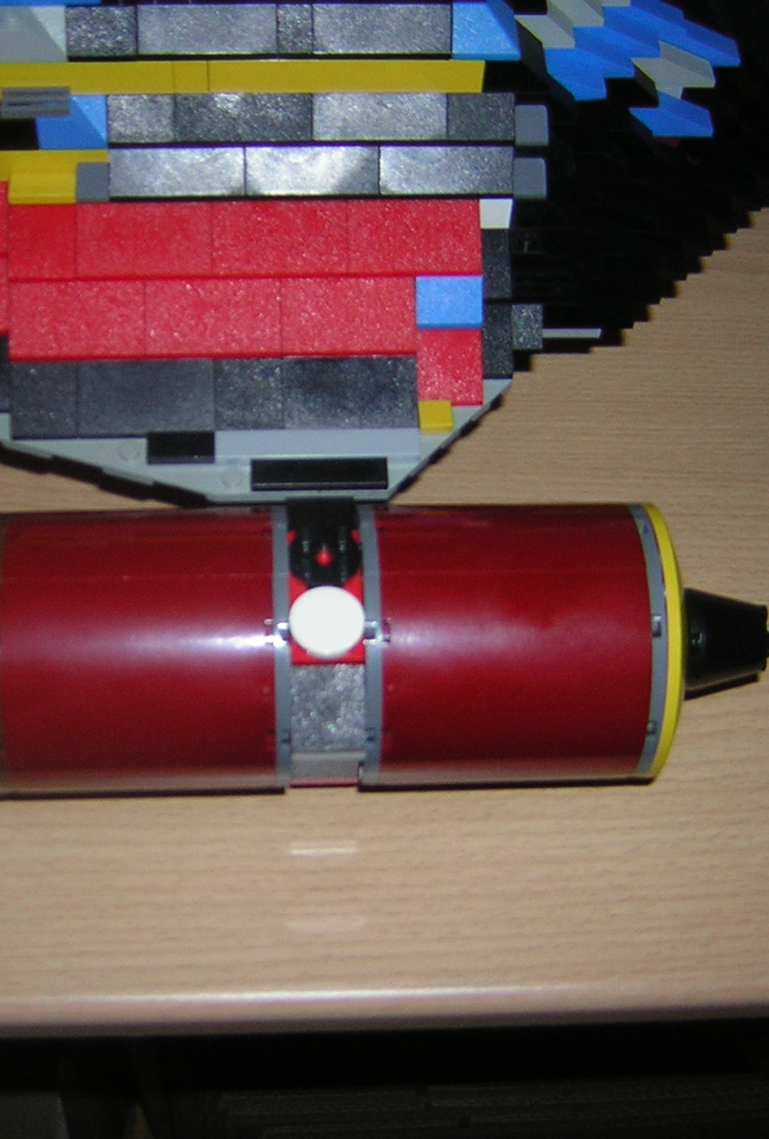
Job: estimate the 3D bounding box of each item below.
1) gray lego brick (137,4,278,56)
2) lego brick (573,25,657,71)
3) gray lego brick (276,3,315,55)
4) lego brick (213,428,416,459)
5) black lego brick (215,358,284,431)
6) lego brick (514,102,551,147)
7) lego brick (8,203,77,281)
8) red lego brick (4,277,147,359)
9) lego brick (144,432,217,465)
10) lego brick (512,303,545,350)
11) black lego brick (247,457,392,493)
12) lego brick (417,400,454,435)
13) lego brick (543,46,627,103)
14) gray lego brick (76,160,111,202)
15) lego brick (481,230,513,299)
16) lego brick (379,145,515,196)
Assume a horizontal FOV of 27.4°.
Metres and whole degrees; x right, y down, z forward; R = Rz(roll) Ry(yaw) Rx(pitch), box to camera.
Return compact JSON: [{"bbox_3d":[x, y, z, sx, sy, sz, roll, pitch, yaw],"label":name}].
[{"bbox_3d":[-0.040,-0.124,0.357,0.032,0.010,0.016,-1,58,-4],"label":"gray lego brick"},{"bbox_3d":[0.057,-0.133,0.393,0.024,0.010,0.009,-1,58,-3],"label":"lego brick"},{"bbox_3d":[-0.021,-0.126,0.362,0.008,0.010,0.016,-1,58,-3],"label":"gray lego brick"},{"bbox_3d":[-0.016,-0.029,0.371,0.048,0.003,0.008,-1,60,-4],"label":"lego brick"},{"bbox_3d":[-0.032,-0.045,0.373,0.016,0.010,0.024,-1,58,-4],"label":"black lego brick"},{"bbox_3d":[0.035,-0.106,0.377,0.008,0.006,0.008,-1,58,-3],"label":"lego brick"},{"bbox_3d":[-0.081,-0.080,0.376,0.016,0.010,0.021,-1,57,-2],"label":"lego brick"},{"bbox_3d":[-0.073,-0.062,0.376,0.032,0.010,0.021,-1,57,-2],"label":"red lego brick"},{"bbox_3d":[-0.047,-0.029,0.368,0.016,0.003,0.008,-1,58,-3],"label":"lego brick"},{"bbox_3d":[0.034,-0.063,0.390,0.008,0.010,0.016,-1,58,-3],"label":"lego brick"},{"bbox_3d":[-0.015,-0.022,0.367,0.032,0.003,0.008,-1,60,-4],"label":"black lego brick"},{"bbox_3d":[0.013,-0.036,0.378,0.008,0.003,0.008,-1,57,-2],"label":"lego brick"},{"bbox_3d":[0.050,-0.126,0.391,0.024,0.015,0.009,-1,57,-2],"label":"lego brick"},{"bbox_3d":[-0.069,-0.092,0.375,0.008,0.006,0.008,-1,57,-2],"label":"gray lego brick"},{"bbox_3d":[0.027,-0.078,0.391,0.008,0.010,0.024,-1,58,-3],"label":"lego brick"},{"bbox_3d":[0.015,-0.097,0.377,0.032,0.010,0.016,-1,58,-3],"label":"lego brick"}]

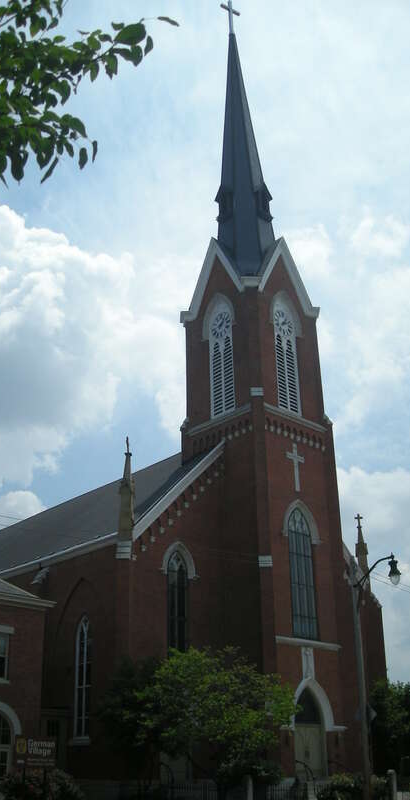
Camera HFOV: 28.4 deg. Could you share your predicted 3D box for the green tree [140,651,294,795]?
[{"bbox_3d":[0.484,13.293,32.941,6.200,6.300,5.900,-1,-25,0],"label":"green tree"}]

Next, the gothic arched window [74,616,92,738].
[{"bbox_3d":[-5.737,13.493,39.472,0.300,5.600,1.250,22,-34,-39],"label":"gothic arched window"}]

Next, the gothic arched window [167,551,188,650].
[{"bbox_3d":[-1.407,10.507,41.303,1.500,5.600,0.300,22,-34,-39],"label":"gothic arched window"}]

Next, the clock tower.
[{"bbox_3d":[2.852,-5.765,54.653,7.000,59.700,7.000,22,-34,-39],"label":"clock tower"}]

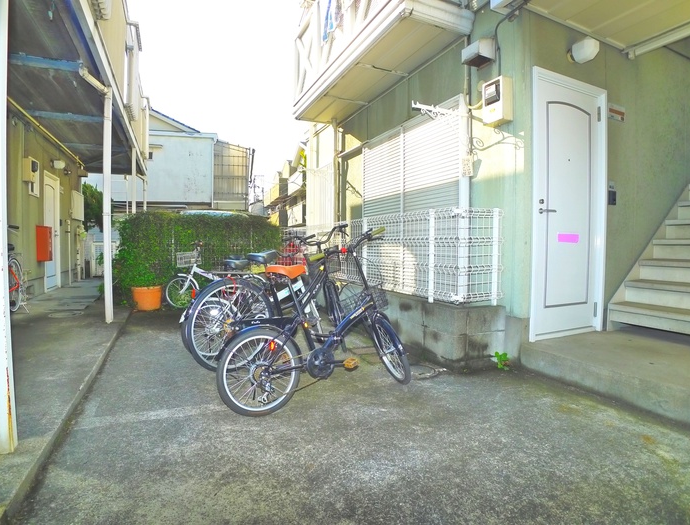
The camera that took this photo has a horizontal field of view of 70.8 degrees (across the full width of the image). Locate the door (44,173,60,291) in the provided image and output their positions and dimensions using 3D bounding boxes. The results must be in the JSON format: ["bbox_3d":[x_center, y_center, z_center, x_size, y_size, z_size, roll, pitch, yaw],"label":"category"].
[{"bbox_3d":[-5.232,-0.530,8.704,0.100,2.070,0.980,-1,2,-19],"label":"door"}]

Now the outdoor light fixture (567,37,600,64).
[{"bbox_3d":[1.866,-1.651,3.789,0.165,0.155,0.180,-1,2,-29],"label":"outdoor light fixture"}]

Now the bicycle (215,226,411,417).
[{"bbox_3d":[-0.118,0.310,3.022,1.465,1.030,0.540,-1,3,-33],"label":"bicycle"}]

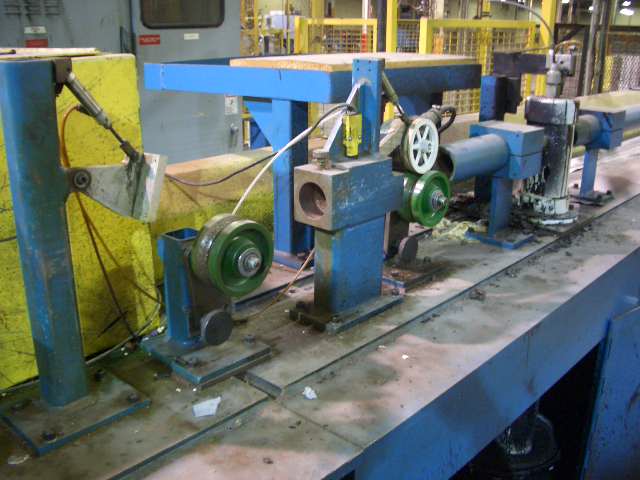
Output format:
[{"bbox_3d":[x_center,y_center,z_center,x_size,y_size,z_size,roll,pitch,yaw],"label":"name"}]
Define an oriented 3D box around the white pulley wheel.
[{"bbox_3d":[0.335,-0.315,2.180,0.040,0.187,0.187,15,23,39],"label":"white pulley wheel"}]

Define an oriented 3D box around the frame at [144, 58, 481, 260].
[{"bbox_3d":[-0.022,-0.446,2.950,1.064,0.690,1.048,15,23,39],"label":"frame"}]

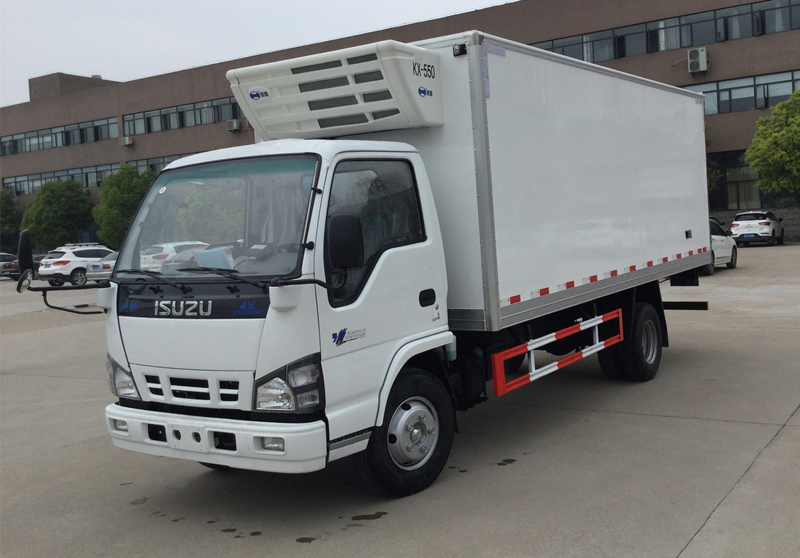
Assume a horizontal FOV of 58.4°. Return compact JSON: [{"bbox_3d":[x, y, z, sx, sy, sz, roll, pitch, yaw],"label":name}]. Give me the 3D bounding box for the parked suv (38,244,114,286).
[{"bbox_3d":[-12.905,-0.713,30.485,1.820,1.680,4.420,-1,6,33],"label":"parked suv"}]

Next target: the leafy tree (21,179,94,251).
[{"bbox_3d":[-19.362,-3.081,40.500,4.200,5.088,4.200,0,7,39],"label":"leafy tree"}]

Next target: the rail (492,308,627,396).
[{"bbox_3d":[1.305,0.535,5.675,0.072,0.307,2.204,0,6,39],"label":"rail"}]

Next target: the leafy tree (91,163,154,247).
[{"bbox_3d":[-14.483,-3.359,38.500,4.200,5.482,4.200,0,7,39],"label":"leafy tree"}]

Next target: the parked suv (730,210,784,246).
[{"bbox_3d":[17.136,-2.542,34.017,1.830,1.650,4.450,0,6,36],"label":"parked suv"}]

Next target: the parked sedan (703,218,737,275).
[{"bbox_3d":[8.200,-0.966,20.162,1.790,1.470,4.500,0,7,39],"label":"parked sedan"}]

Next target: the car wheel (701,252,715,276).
[{"bbox_3d":[8.019,-0.405,18.736,0.220,0.630,0.630,0,7,40],"label":"car wheel"}]

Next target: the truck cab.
[{"bbox_3d":[-0.802,0.243,4.722,1.978,2.234,1.589,0,6,39],"label":"truck cab"}]

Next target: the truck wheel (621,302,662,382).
[{"bbox_3d":[2.381,0.616,7.131,0.210,0.799,0.799,0,6,39],"label":"truck wheel"}]

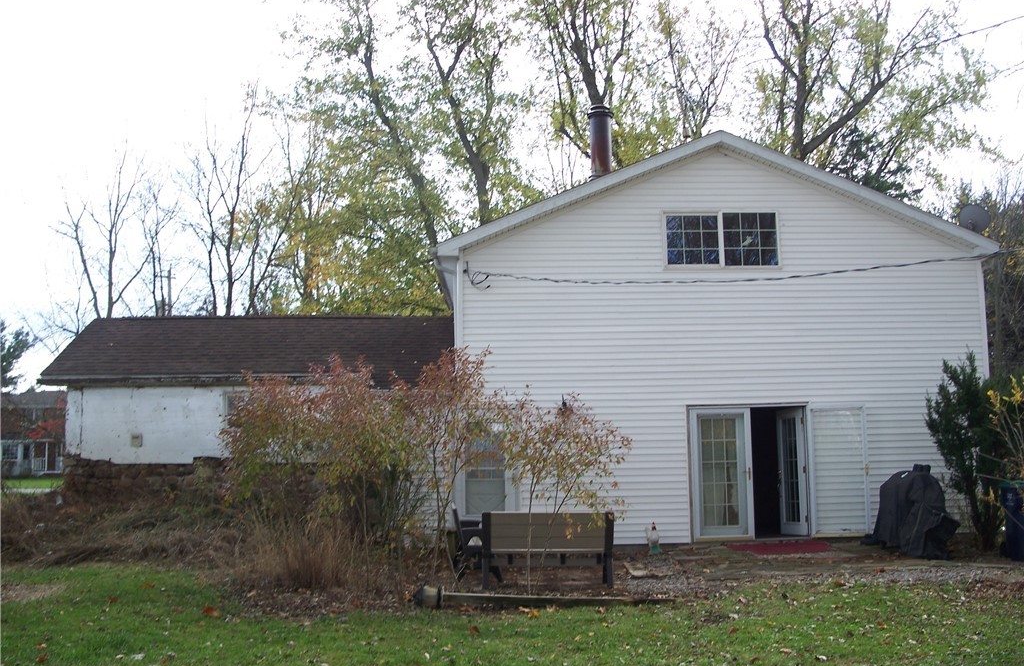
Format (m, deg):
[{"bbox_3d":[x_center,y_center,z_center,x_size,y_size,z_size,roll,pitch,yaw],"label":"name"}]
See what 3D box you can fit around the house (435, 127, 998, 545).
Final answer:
[{"bbox_3d":[3.229,0.434,21.406,9.180,6.660,7.800,-1,-6,-2],"label":"house"}]

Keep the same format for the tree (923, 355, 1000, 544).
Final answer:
[{"bbox_3d":[6.972,1.814,16.900,1.100,3.000,1.100,-1,-6,-2],"label":"tree"}]

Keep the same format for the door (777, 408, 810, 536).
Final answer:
[{"bbox_3d":[4.674,2.308,18.163,0.050,2.040,0.860,0,-6,-14],"label":"door"}]

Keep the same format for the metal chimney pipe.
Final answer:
[{"bbox_3d":[1.512,-3.221,18.800,0.380,1.450,0.380,-1,-6,-2],"label":"metal chimney pipe"}]

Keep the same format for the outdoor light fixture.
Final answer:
[{"bbox_3d":[-0.950,2.961,12.300,0.340,0.250,0.250,-1,-6,-2],"label":"outdoor light fixture"}]

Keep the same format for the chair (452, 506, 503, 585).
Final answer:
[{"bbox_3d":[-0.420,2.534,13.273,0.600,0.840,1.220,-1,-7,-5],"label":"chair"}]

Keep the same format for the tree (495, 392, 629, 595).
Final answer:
[{"bbox_3d":[0.607,1.856,12.900,1.450,2.250,1.400,-1,-6,-2],"label":"tree"}]

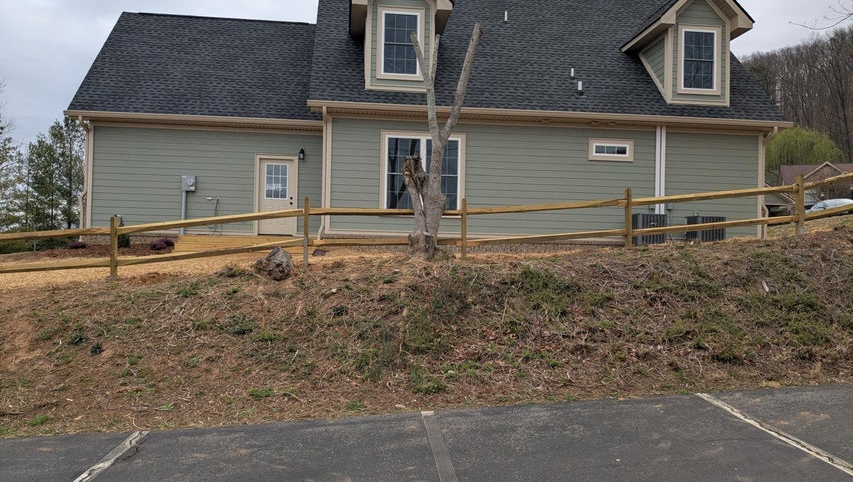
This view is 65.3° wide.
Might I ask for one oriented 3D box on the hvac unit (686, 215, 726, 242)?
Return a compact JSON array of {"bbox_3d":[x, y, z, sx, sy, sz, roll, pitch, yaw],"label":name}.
[{"bbox_3d":[6.834,-0.195,16.319,0.710,0.770,0.690,1,-1,-6],"label":"hvac unit"}]

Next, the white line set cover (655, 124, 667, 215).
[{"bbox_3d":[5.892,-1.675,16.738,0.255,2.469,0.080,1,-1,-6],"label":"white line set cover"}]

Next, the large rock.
[{"bbox_3d":[-2.268,0.343,9.800,0.580,0.480,0.520,1,-1,-6],"label":"large rock"}]

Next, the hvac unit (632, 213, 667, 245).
[{"bbox_3d":[5.347,-0.230,16.151,0.710,0.800,0.690,1,-1,-6],"label":"hvac unit"}]

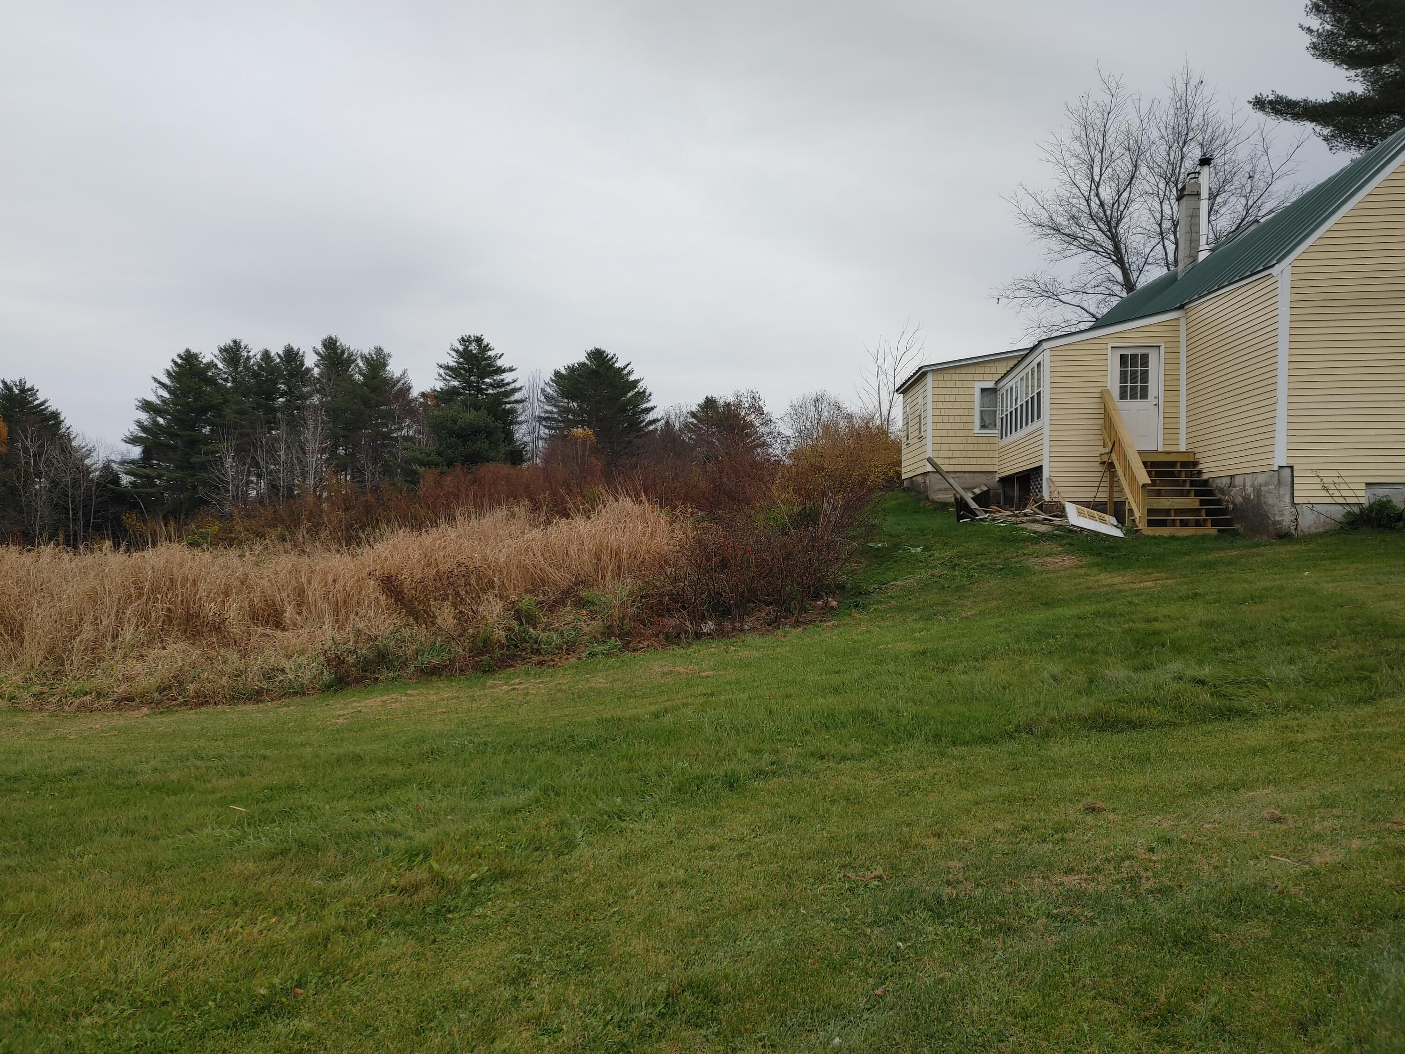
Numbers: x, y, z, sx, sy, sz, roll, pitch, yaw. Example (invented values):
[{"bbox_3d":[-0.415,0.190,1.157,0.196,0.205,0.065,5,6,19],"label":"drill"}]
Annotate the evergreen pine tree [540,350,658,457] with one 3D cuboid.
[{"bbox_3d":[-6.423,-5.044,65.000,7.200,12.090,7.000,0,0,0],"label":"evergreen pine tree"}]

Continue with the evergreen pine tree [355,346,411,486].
[{"bbox_3d":[-20.653,-5.235,68.000,4.300,12.870,4.300,0,0,0],"label":"evergreen pine tree"}]

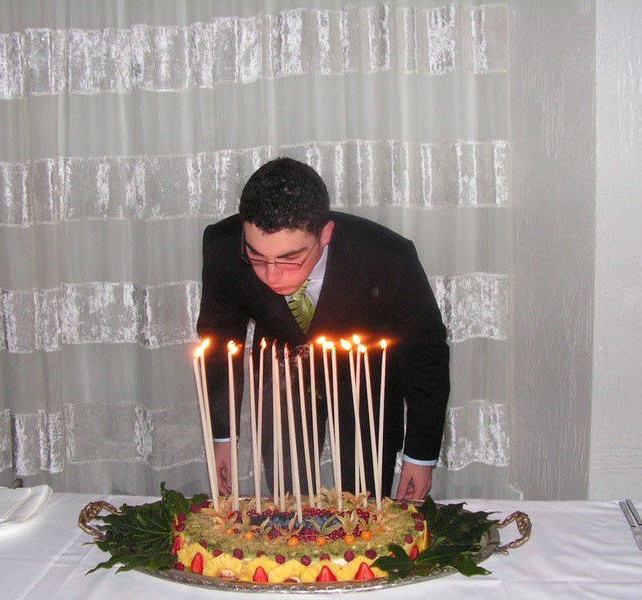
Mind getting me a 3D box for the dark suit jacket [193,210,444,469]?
[{"bbox_3d":[0.022,0.079,2.031,0.550,0.570,0.500,-1,8,6],"label":"dark suit jacket"}]

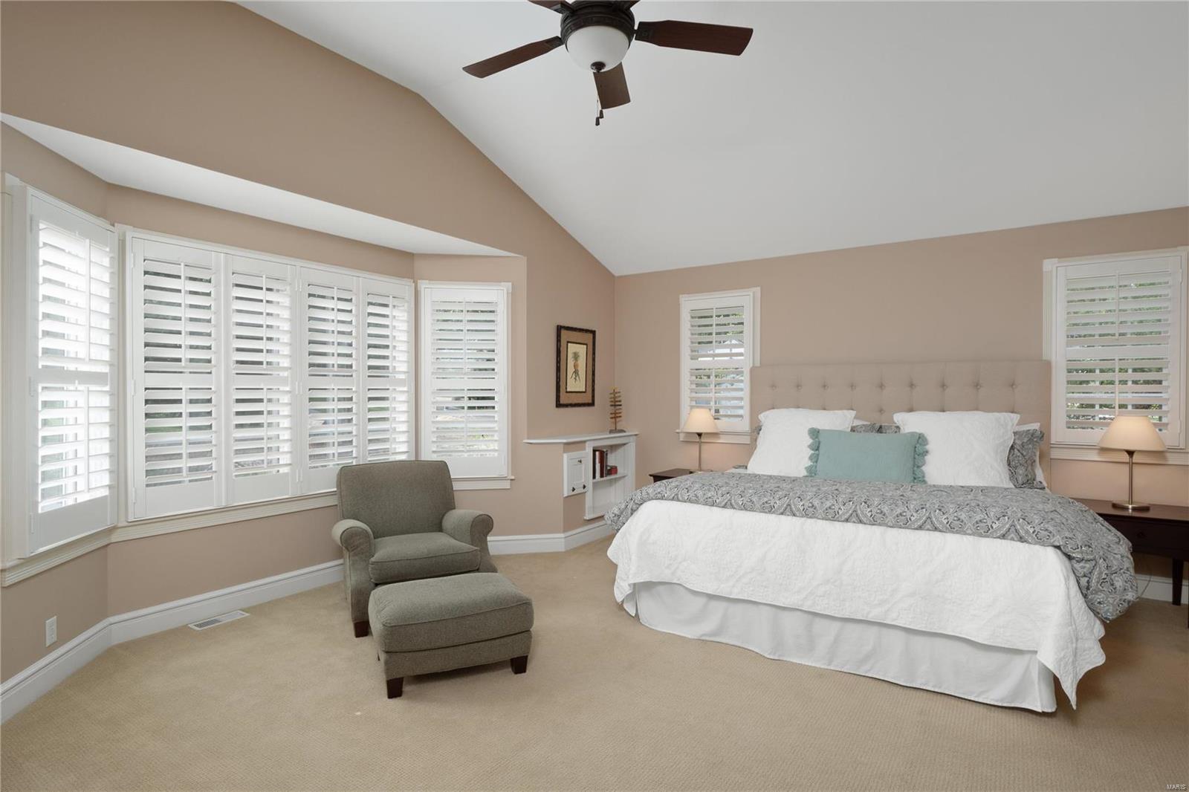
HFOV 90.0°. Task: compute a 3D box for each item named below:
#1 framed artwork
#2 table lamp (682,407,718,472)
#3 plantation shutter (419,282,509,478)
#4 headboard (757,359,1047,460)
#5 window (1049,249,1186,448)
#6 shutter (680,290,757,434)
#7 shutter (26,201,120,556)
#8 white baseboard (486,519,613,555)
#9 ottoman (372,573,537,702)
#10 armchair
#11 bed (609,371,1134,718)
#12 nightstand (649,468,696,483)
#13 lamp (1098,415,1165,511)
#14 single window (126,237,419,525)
[{"bbox_3d":[-0.158,-0.255,5.348,0.030,0.710,0.600,0,1,34],"label":"framed artwork"},{"bbox_3d":[0.903,0.384,5.070,0.300,0.562,0.300,0,1,33],"label":"table lamp"},{"bbox_3d":[-1.019,-0.115,4.688,0.702,1.536,0.100,0,1,-10],"label":"plantation shutter"},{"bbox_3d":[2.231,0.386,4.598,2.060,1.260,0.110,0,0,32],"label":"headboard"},{"bbox_3d":[3.322,-0.282,3.793,0.644,1.219,0.075,0,1,33],"label":"window"},{"bbox_3d":[1.102,-0.292,5.328,0.700,1.270,0.070,0,0,32],"label":"shutter"},{"bbox_3d":[-2.439,-0.103,2.763,0.070,1.530,0.640,0,0,-11],"label":"shutter"},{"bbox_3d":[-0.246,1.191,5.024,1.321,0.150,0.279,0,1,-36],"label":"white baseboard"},{"bbox_3d":[-0.690,1.109,2.863,0.680,0.400,0.510,0,0,-20],"label":"ottoman"},{"bbox_3d":[-1.109,0.853,3.616,0.840,0.850,0.840,0,1,-26],"label":"armchair"},{"bbox_3d":[1.625,0.532,3.794,2.380,1.540,2.120,0,0,32],"label":"bed"},{"bbox_3d":[0.879,0.966,5.067,0.620,0.600,0.490,0,1,33],"label":"nightstand"},{"bbox_3d":[3.323,0.401,3.681,0.310,0.575,0.310,0,0,32],"label":"lamp"},{"bbox_3d":[-1.927,-0.114,3.820,0.100,1.499,1.793,0,1,35],"label":"single window"}]

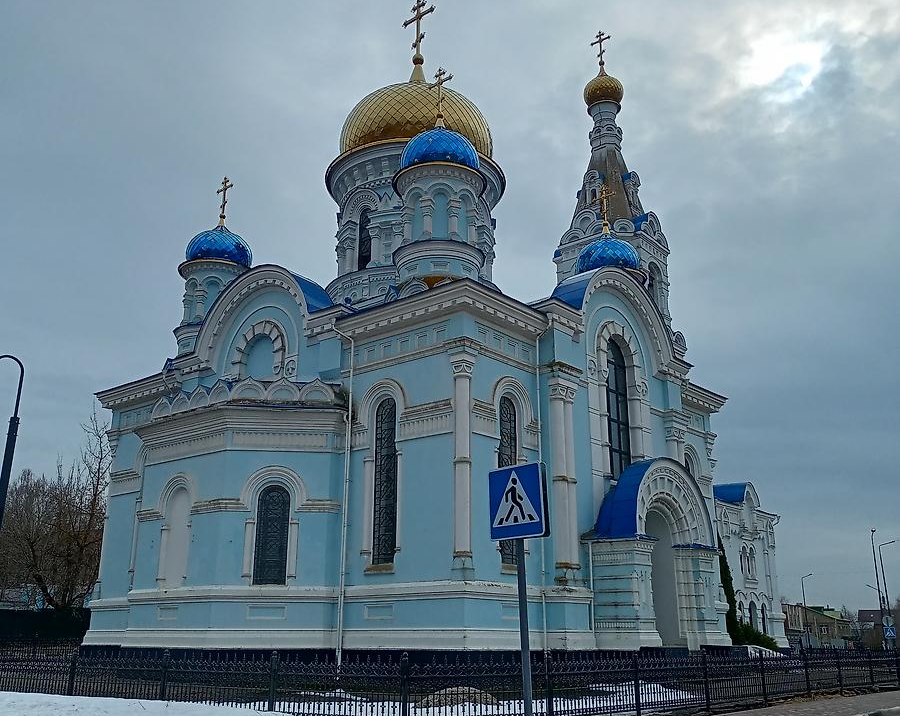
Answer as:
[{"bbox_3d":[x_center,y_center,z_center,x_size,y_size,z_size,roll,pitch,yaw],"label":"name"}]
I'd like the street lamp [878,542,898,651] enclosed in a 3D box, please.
[{"bbox_3d":[29.357,16.346,63.887,1.250,8.460,0.250,-4,-17,13],"label":"street lamp"}]

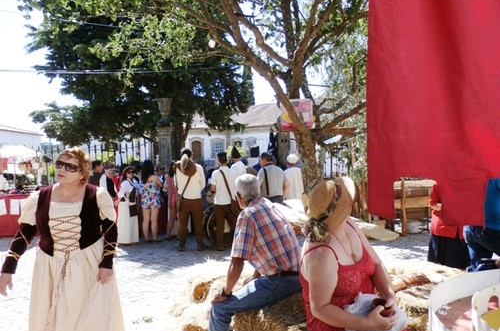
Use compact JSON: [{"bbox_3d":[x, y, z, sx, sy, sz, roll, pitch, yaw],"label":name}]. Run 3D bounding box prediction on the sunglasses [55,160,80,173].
[{"bbox_3d":[-1.164,0.022,2.348,0.145,0.050,0.140,12,-10,8],"label":"sunglasses"}]

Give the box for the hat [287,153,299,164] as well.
[{"bbox_3d":[0.753,-0.124,6.400,0.200,0.180,0.220,0,0,0],"label":"hat"}]

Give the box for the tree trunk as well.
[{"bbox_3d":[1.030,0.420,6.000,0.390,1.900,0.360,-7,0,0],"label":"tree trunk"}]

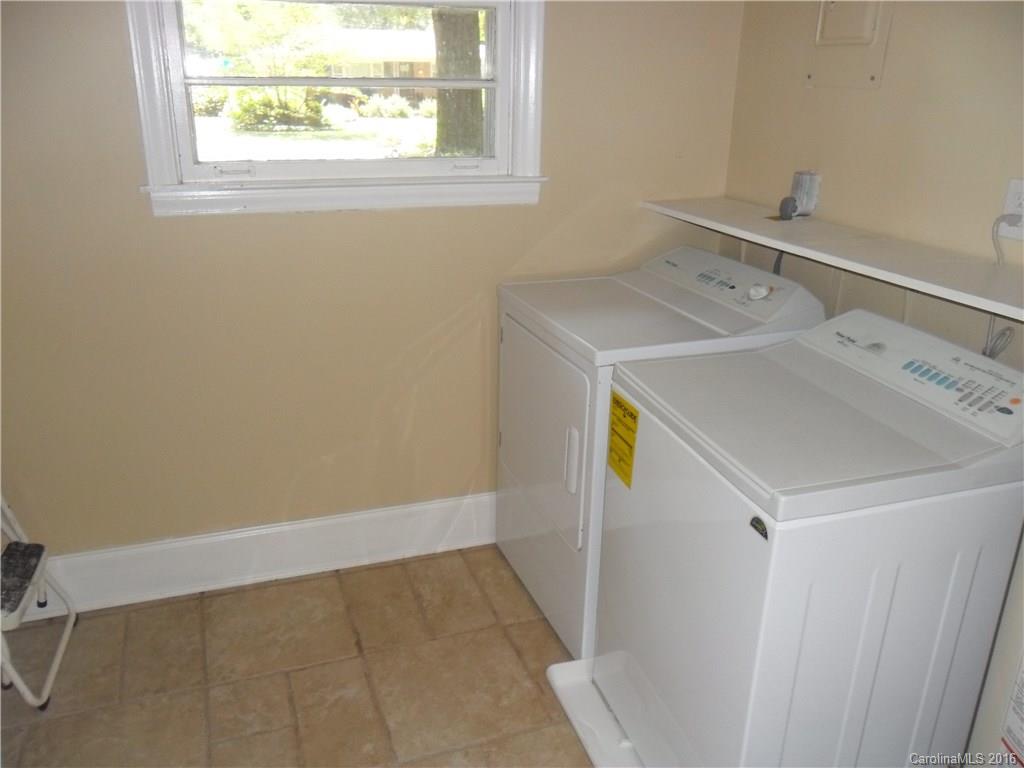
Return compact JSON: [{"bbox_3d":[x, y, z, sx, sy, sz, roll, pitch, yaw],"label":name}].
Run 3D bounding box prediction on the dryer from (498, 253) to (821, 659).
[{"bbox_3d":[0.391,0.156,2.438,0.695,1.023,0.686,-7,22,-20],"label":"dryer"}]

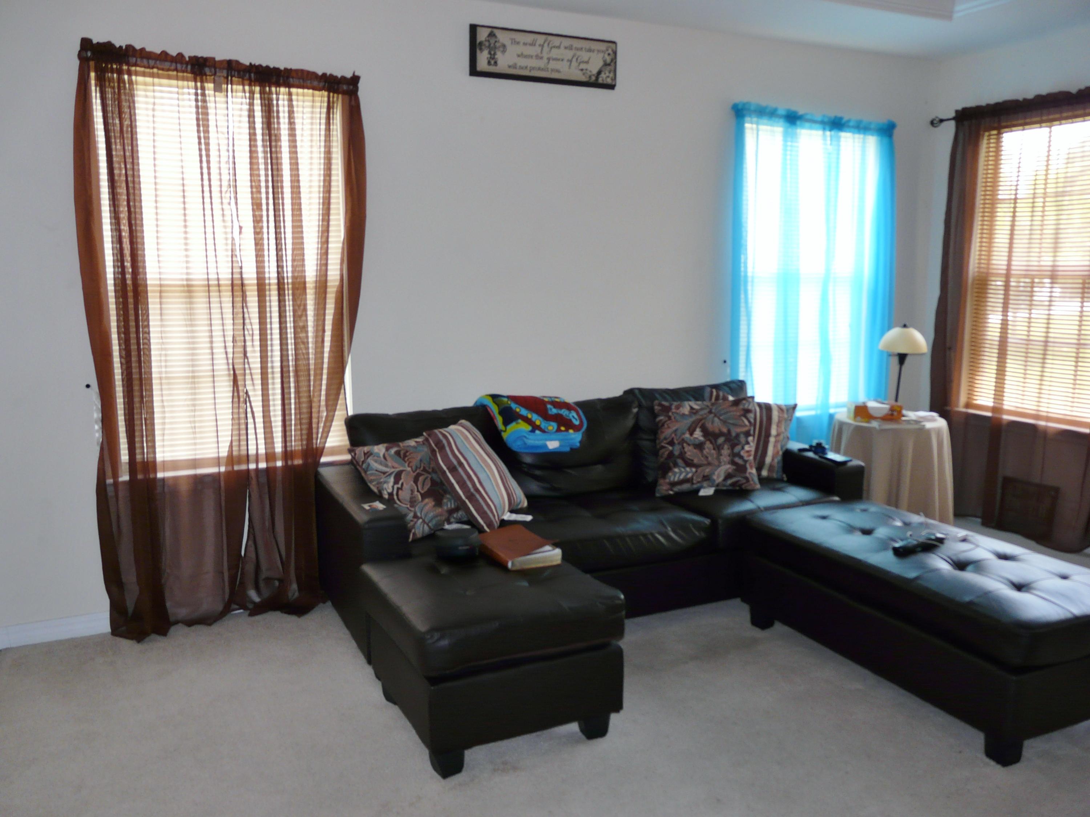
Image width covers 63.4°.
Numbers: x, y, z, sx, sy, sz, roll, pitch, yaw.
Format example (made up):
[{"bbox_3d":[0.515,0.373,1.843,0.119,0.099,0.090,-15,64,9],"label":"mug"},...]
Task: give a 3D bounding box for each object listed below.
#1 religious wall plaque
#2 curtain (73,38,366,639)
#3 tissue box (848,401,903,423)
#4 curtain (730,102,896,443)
[{"bbox_3d":[0.006,-1.484,3.736,0.666,0.188,0.041,-4,10,-25],"label":"religious wall plaque"},{"bbox_3d":[-1.155,-0.222,3.318,1.017,2.117,0.128,-4,10,-25],"label":"curtain"},{"bbox_3d":[1.559,0.013,4.171,0.230,0.078,0.115,-1,9,-4],"label":"tissue box"},{"bbox_3d":[1.356,-0.412,4.503,1.040,2.113,0.101,-4,10,-25],"label":"curtain"}]

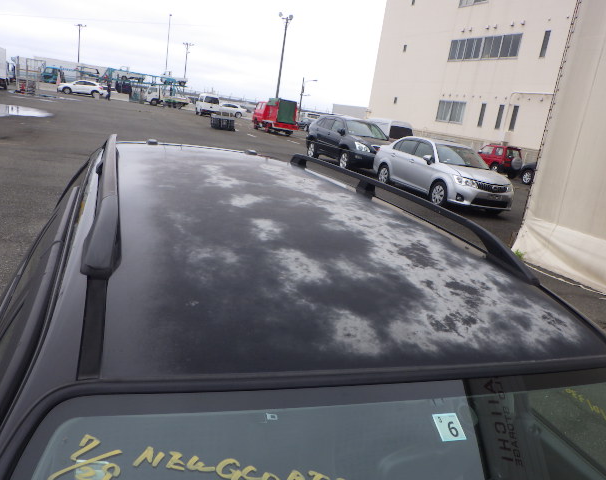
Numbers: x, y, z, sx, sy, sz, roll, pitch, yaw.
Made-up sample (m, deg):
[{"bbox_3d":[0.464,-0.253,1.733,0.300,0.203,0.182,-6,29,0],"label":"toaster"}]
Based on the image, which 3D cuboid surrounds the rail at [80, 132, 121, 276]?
[{"bbox_3d":[-0.675,-0.224,1.800,0.080,0.080,1.779,3,16,-21],"label":"rail"}]

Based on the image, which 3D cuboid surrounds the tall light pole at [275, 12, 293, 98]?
[{"bbox_3d":[-2.759,-20.316,61.459,1.600,12.244,0.600,8,14,-5],"label":"tall light pole"}]

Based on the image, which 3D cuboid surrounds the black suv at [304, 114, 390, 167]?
[{"bbox_3d":[1.709,-3.408,18.297,1.845,1.680,4.735,2,15,-25],"label":"black suv"}]

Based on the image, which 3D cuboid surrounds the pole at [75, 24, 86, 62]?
[{"bbox_3d":[-43.856,-36.083,101.353,2.300,11.349,0.600,2,15,-24],"label":"pole"}]

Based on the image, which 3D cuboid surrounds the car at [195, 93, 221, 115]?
[{"bbox_3d":[-8.024,-11.430,44.000,1.475,1.880,3.395,3,15,-21],"label":"car"}]

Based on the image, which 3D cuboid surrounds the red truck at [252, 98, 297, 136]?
[{"bbox_3d":[-1.804,-8.211,34.400,1.650,2.200,4.200,2,15,-24],"label":"red truck"}]

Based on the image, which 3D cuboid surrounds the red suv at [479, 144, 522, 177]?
[{"bbox_3d":[10.764,-4.680,29.600,1.475,1.670,3.350,3,15,-23],"label":"red suv"}]

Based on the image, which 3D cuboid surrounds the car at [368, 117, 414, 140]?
[{"bbox_3d":[4.334,-5.276,26.878,1.500,1.900,3.600,5,14,-16],"label":"car"}]

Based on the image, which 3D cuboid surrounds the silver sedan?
[{"bbox_3d":[3.564,-1.831,13.562,1.695,1.460,4.360,3,15,-23],"label":"silver sedan"}]

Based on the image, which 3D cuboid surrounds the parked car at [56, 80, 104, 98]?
[{"bbox_3d":[-21.912,-14.948,51.000,4.450,1.550,1.780,2,15,-25],"label":"parked car"}]

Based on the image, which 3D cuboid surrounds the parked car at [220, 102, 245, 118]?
[{"bbox_3d":[-8.159,-14.070,56.000,4.500,1.450,1.750,8,14,-3],"label":"parked car"}]

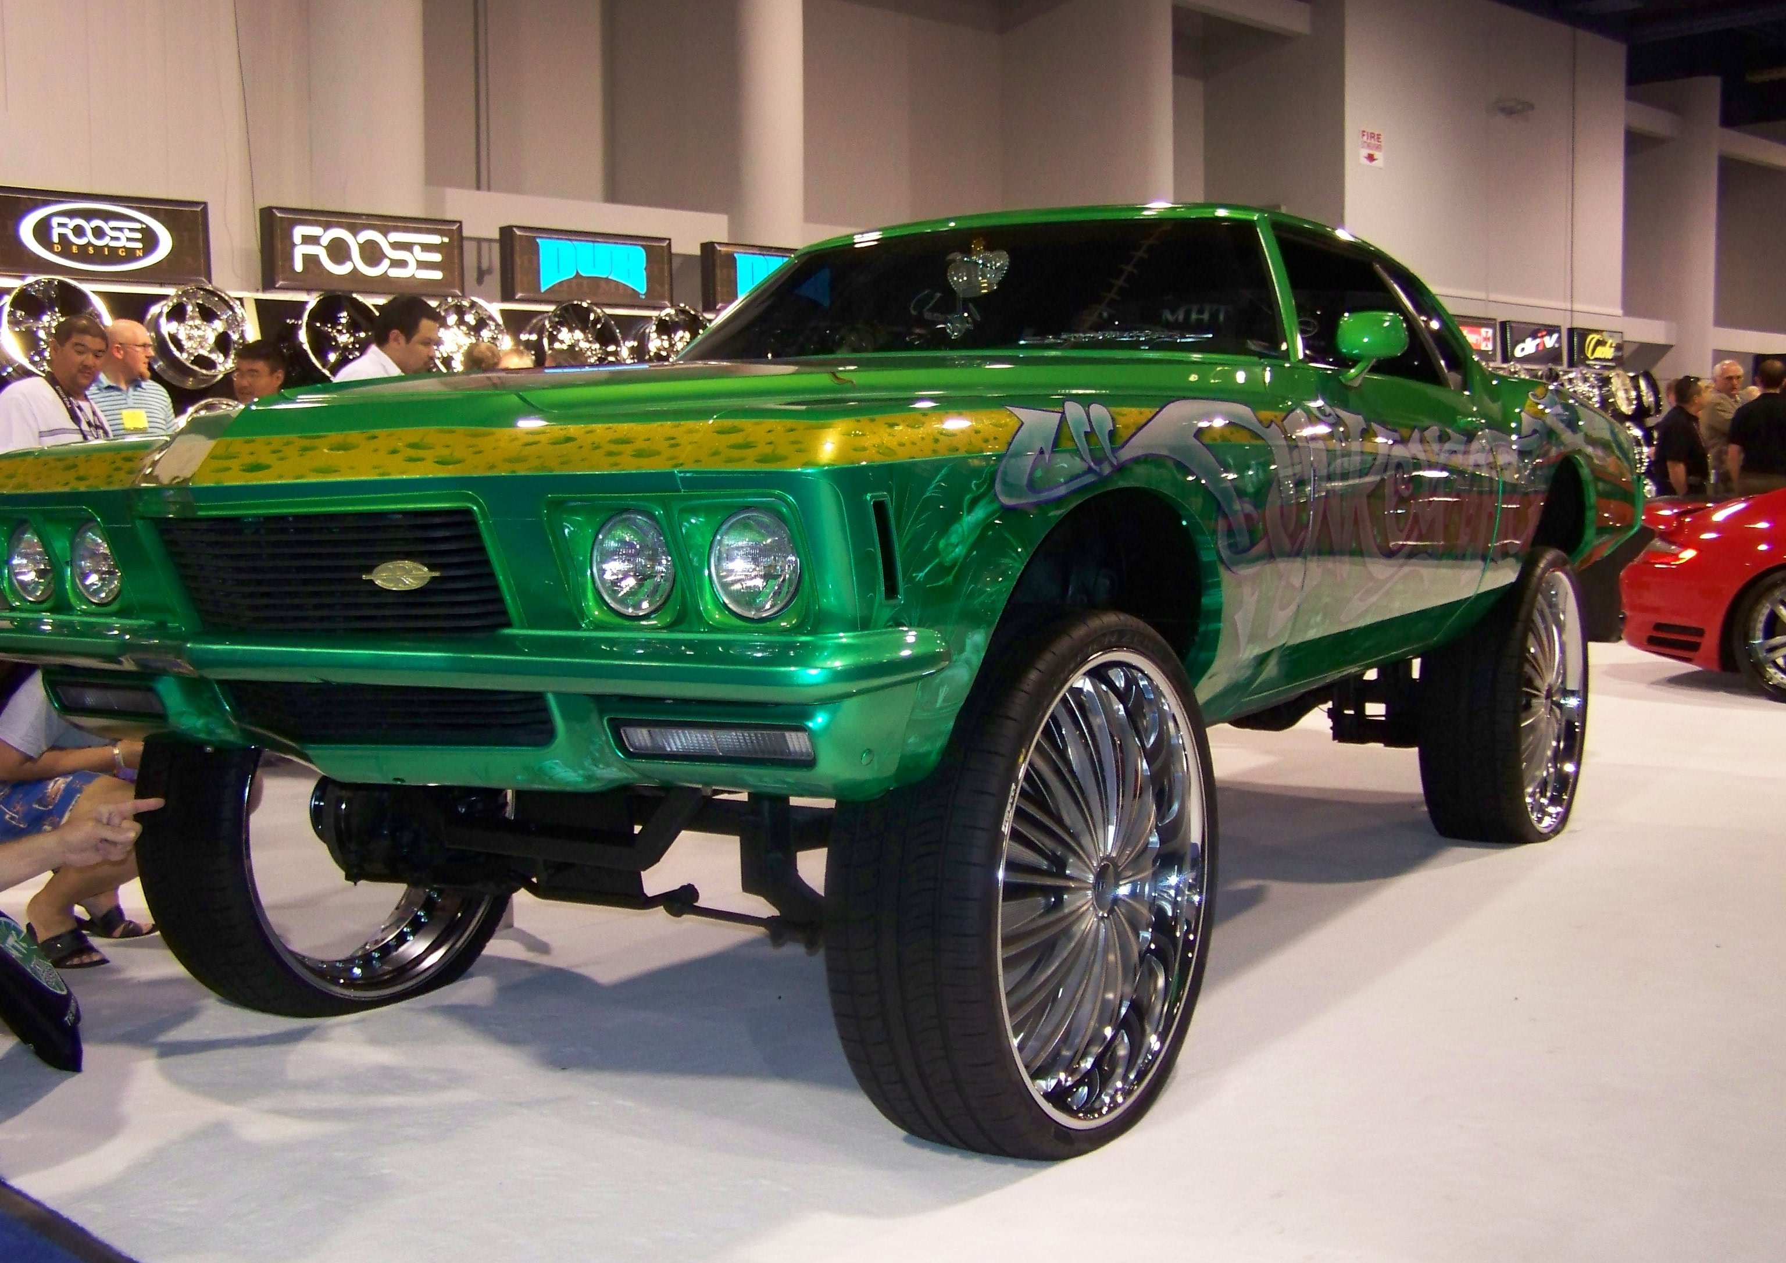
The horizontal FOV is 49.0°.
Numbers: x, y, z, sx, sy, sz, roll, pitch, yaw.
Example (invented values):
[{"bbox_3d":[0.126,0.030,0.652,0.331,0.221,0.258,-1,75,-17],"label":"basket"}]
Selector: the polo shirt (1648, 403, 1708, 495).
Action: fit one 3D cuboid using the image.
[{"bbox_3d":[4.812,-1.028,12.000,0.300,0.700,0.480,-1,4,-9],"label":"polo shirt"}]

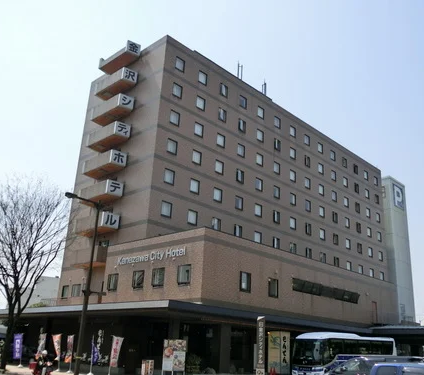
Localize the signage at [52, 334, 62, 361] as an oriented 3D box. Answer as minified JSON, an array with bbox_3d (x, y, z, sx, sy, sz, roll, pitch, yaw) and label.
[{"bbox_3d":[-11.578,11.990,36.802,0.650,1.800,0.150,9,-20,-15],"label":"signage"}]

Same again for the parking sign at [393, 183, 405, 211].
[{"bbox_3d":[31.716,1.590,83.383,0.250,3.848,4.070,-15,-25,42],"label":"parking sign"}]

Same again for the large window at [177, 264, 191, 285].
[{"bbox_3d":[-1.856,5.797,32.749,1.237,1.331,0.150,-15,-25,42],"label":"large window"}]

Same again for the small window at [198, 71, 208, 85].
[{"bbox_3d":[-0.910,-11.082,49.604,0.180,1.330,1.160,-15,-26,42],"label":"small window"}]

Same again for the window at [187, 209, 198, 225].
[{"bbox_3d":[-1.717,2.677,43.400,0.150,1.300,1.170,-14,-25,42],"label":"window"}]

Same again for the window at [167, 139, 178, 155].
[{"bbox_3d":[-3.605,-3.727,44.612,0.180,1.330,1.180,-15,-26,42],"label":"window"}]

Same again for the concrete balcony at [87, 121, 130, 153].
[{"bbox_3d":[-10.198,-4.981,48.230,4.751,1.346,1.661,-15,-26,42],"label":"concrete balcony"}]

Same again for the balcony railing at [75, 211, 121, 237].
[{"bbox_3d":[-10.248,3.240,43.576,4.620,1.400,1.460,-14,-25,42],"label":"balcony railing"}]

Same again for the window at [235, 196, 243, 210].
[{"bbox_3d":[2.764,1.559,49.967,0.180,1.320,1.180,-15,-26,42],"label":"window"}]

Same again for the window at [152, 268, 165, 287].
[{"bbox_3d":[-3.902,6.495,35.620,1.347,1.283,0.150,-15,-26,42],"label":"window"}]

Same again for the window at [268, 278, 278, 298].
[{"bbox_3d":[4.715,7.709,37.736,0.150,1.397,1.189,-15,-26,42],"label":"window"}]

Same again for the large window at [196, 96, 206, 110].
[{"bbox_3d":[-1.101,-8.375,48.710,0.150,1.353,1.154,-15,-25,42],"label":"large window"}]

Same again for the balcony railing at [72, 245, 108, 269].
[{"bbox_3d":[-10.527,6.223,43.530,4.234,1.392,1.885,-15,-25,42],"label":"balcony railing"}]

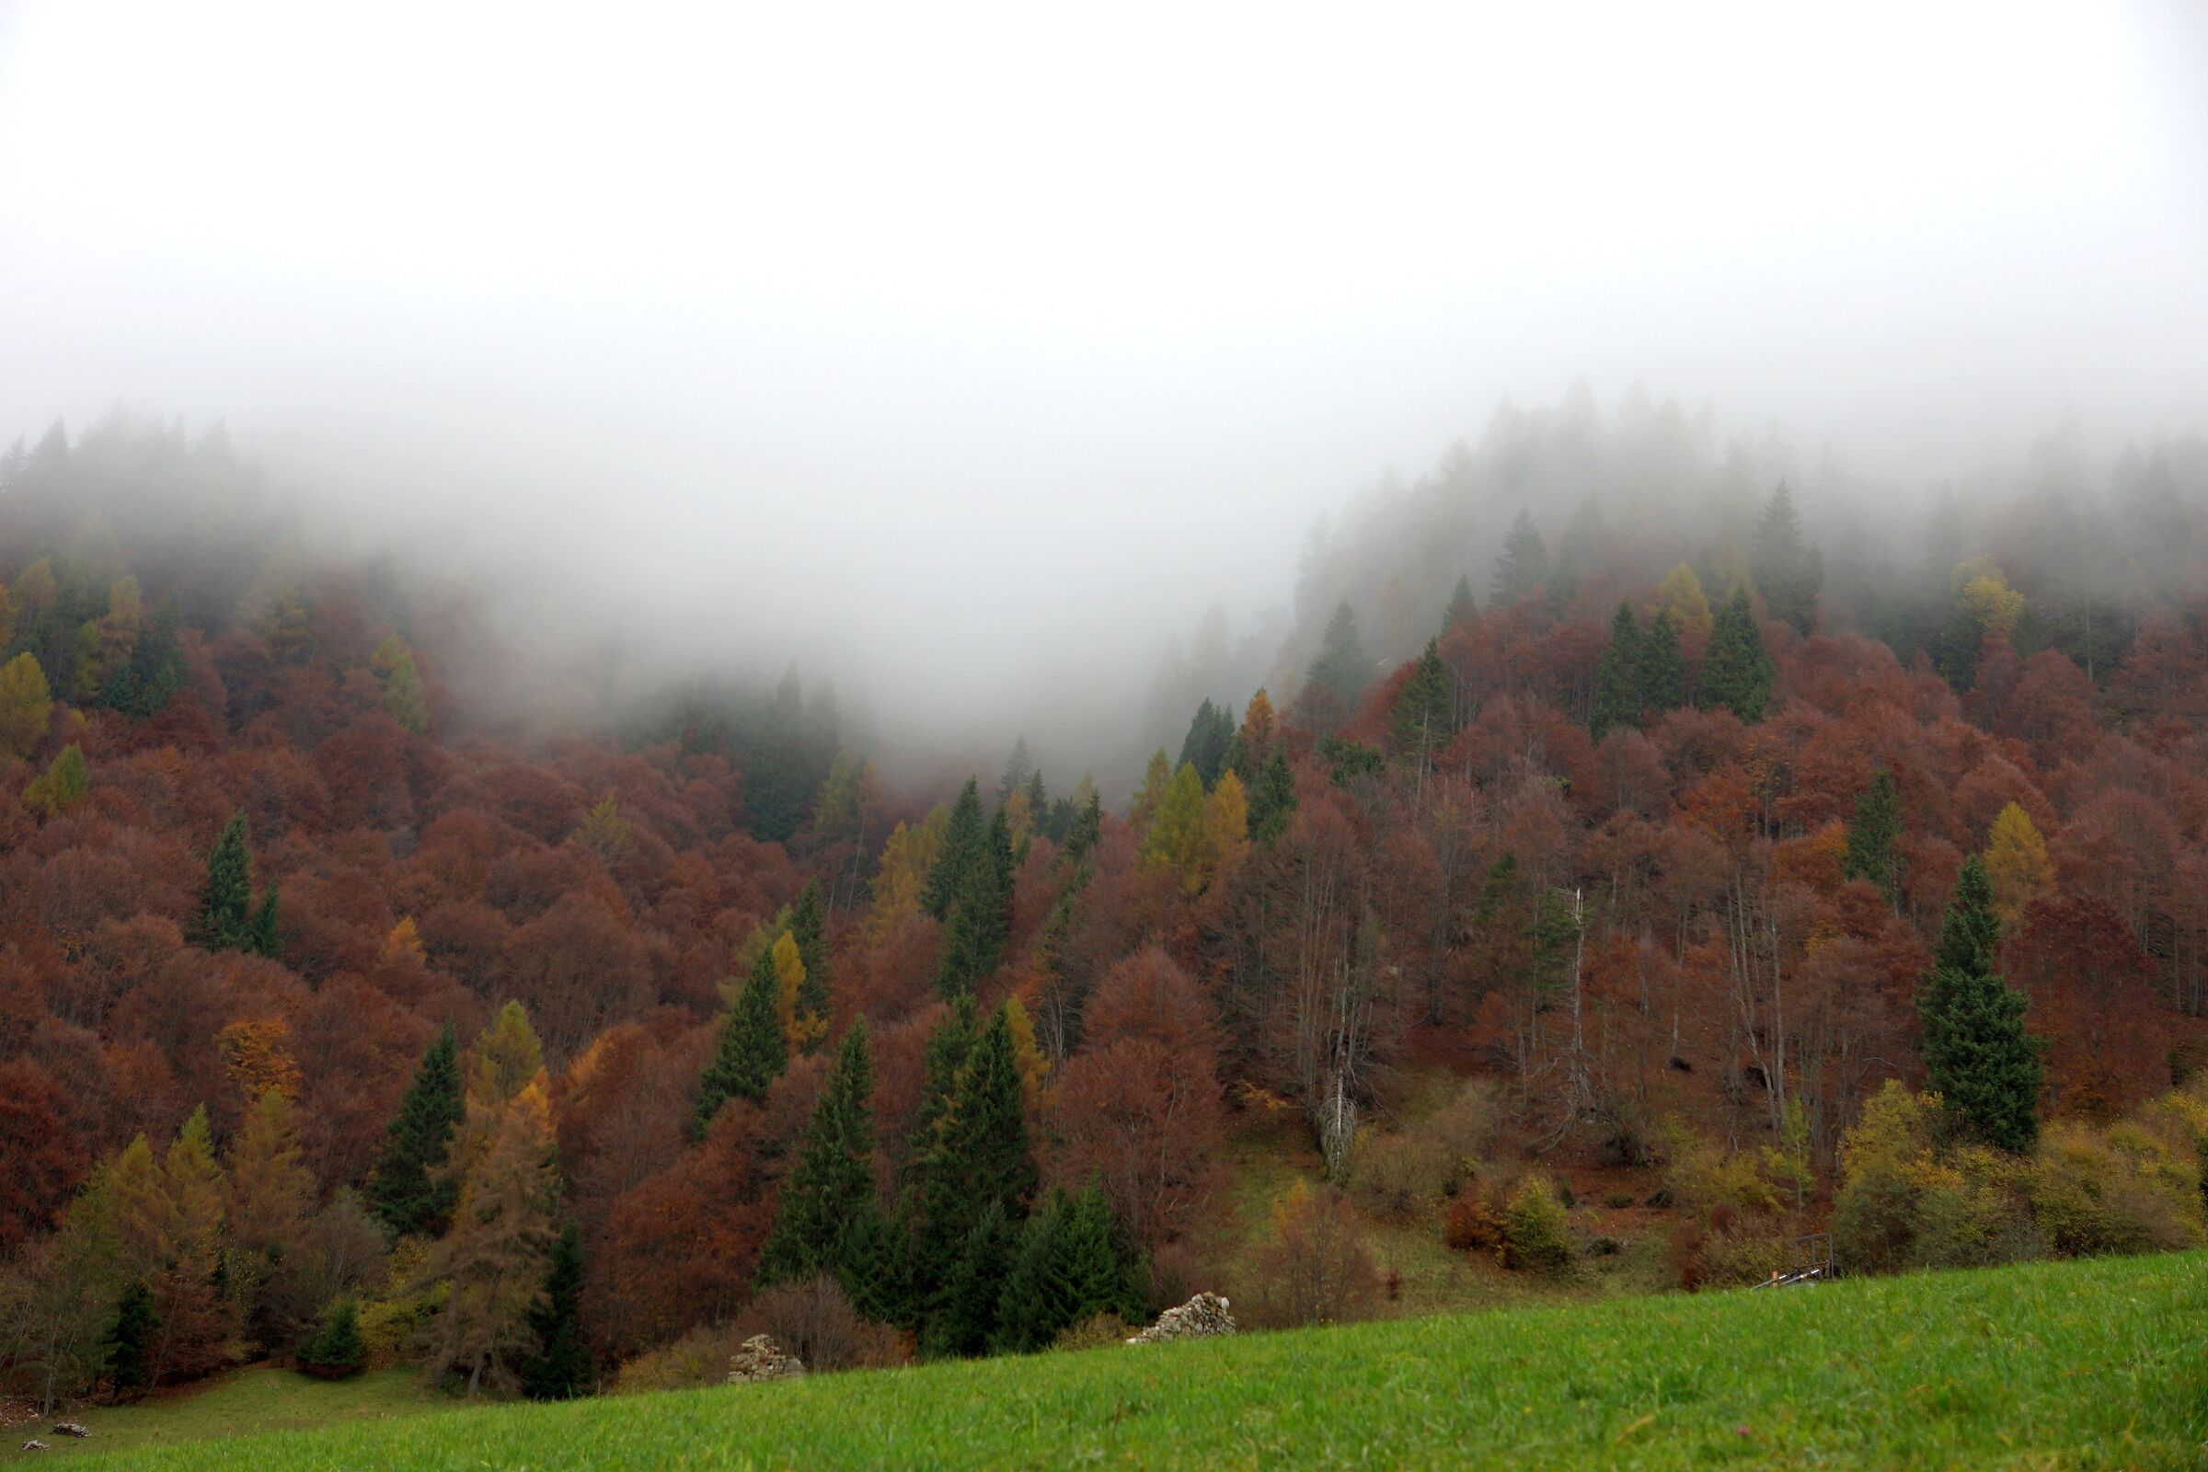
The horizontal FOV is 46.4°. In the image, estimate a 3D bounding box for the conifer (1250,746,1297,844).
[{"bbox_3d":[17.090,7.680,260.000,4.880,13.780,4.880,1,-10,0],"label":"conifer"}]

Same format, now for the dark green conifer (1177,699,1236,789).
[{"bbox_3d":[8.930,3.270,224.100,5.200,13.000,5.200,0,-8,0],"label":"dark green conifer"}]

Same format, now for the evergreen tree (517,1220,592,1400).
[{"bbox_3d":[-25.470,26.750,119.420,3.500,8.400,3.500,0,-8,0],"label":"evergreen tree"}]

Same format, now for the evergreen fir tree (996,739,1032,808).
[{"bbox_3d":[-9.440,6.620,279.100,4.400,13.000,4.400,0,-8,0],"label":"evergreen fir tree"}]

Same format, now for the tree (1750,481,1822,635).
[{"bbox_3d":[57.680,-13.890,218.890,6.200,16.000,6.200,0,-8,0],"label":"tree"}]

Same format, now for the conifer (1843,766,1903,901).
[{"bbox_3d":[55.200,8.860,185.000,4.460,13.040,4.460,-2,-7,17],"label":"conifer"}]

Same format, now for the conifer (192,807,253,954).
[{"bbox_3d":[-70.090,13.670,205.000,5.350,15.510,5.350,2,-7,-19],"label":"conifer"}]

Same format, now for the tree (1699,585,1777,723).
[{"bbox_3d":[57.840,-5.590,235.000,7.240,16.700,7.240,-2,-7,14],"label":"tree"}]

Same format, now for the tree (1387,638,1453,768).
[{"bbox_3d":[29.490,-1.530,240.000,6.270,15.400,6.270,-1,-7,7],"label":"tree"}]

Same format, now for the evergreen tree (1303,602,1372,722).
[{"bbox_3d":[30.700,-8.570,340.000,8.880,18.780,8.880,1,-10,0],"label":"evergreen tree"}]

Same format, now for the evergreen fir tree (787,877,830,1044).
[{"bbox_3d":[-23.979,20.260,210.000,3.798,16.879,3.798,0,-6,0],"label":"evergreen fir tree"}]

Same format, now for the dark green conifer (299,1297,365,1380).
[{"bbox_3d":[-42.080,32.820,140.000,3.550,4.550,3.550,1,-10,0],"label":"dark green conifer"}]

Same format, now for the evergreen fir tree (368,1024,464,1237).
[{"bbox_3d":[-45.930,27.330,170.000,6.690,16.410,6.690,1,-10,0],"label":"evergreen fir tree"}]

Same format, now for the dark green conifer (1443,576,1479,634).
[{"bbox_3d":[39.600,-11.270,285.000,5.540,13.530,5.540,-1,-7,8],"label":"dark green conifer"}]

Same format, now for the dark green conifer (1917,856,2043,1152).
[{"bbox_3d":[42.110,13.700,123.890,6.100,16.000,6.100,0,-8,0],"label":"dark green conifer"}]

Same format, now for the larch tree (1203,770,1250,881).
[{"bbox_3d":[11.250,10.230,235.000,4.720,14.200,4.720,0,-7,3],"label":"larch tree"}]

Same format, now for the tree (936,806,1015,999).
[{"bbox_3d":[-9.730,13.200,195.000,6.140,15.930,6.140,0,-7,-3],"label":"tree"}]

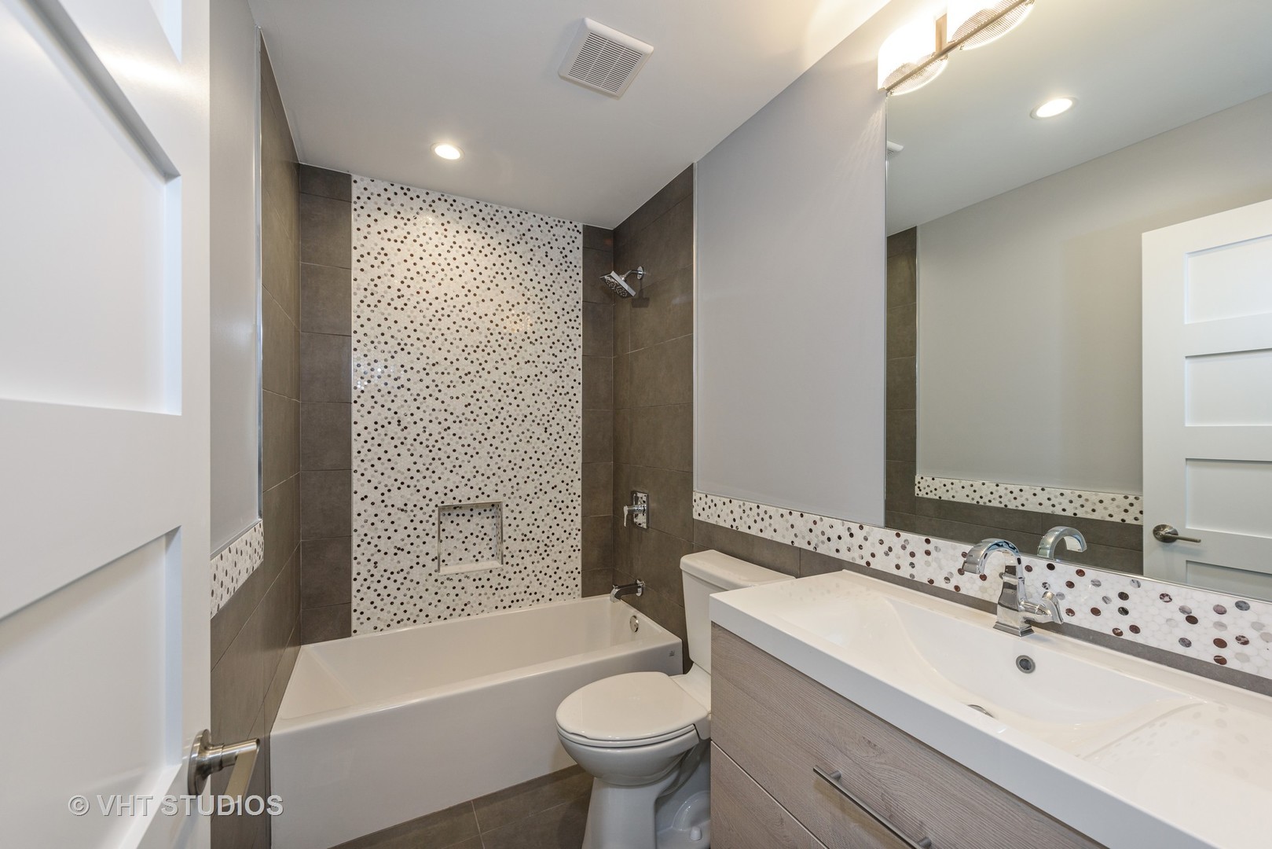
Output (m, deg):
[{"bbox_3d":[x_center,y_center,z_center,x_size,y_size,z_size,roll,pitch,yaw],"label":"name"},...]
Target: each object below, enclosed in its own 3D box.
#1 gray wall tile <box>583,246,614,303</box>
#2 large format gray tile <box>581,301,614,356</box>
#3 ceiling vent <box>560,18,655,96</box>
[{"bbox_3d":[-0.216,-0.853,2.844,0.191,0.305,0.012,0,0,-28],"label":"gray wall tile"},{"bbox_3d":[-0.218,-0.552,2.863,0.193,0.307,0.010,0,0,-28],"label":"large format gray tile"},{"bbox_3d":[-0.097,-1.135,1.563,0.231,0.025,0.242,0,0,-28],"label":"ceiling vent"}]

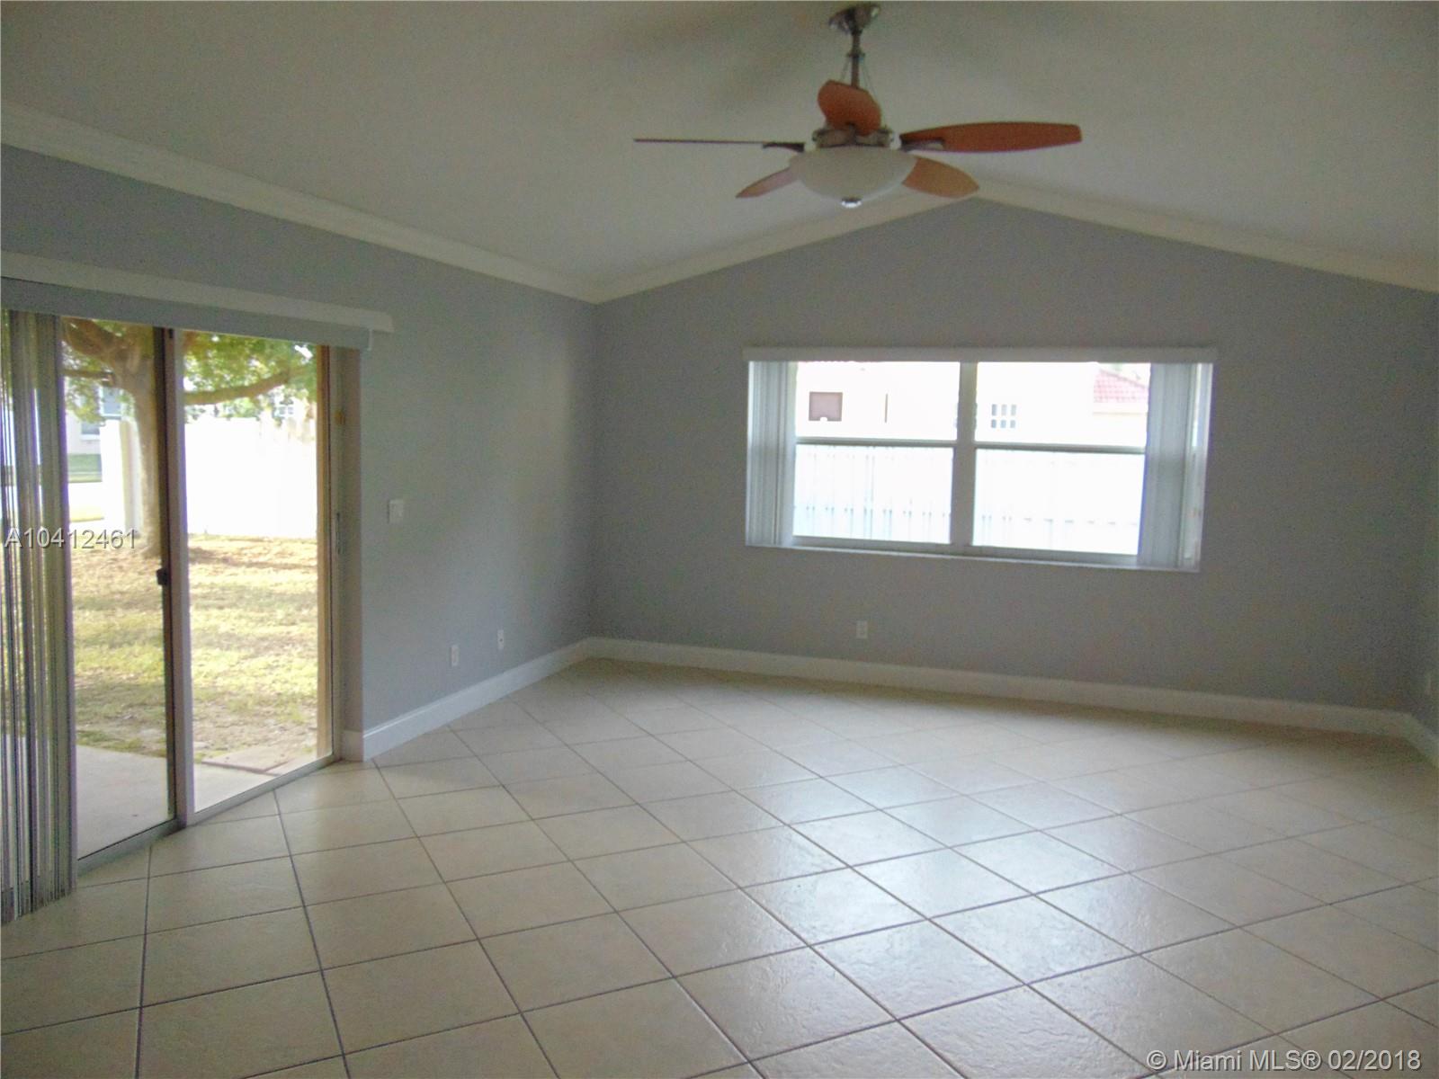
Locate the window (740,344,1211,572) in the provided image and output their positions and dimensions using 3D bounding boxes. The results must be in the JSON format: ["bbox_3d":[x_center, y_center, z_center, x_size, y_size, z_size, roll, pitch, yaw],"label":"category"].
[{"bbox_3d":[1.511,-0.514,6.465,2.775,1.265,0.120,3,6,19],"label":"window"}]

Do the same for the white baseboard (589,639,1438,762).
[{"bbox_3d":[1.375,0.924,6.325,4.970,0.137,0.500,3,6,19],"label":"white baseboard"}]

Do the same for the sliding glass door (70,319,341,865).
[{"bbox_3d":[-2.037,0.119,4.108,0.110,1.980,1.580,3,6,17],"label":"sliding glass door"}]

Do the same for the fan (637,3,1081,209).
[{"bbox_3d":[0.428,-1.397,3.370,1.400,0.640,1.360,2,5,9],"label":"fan"}]

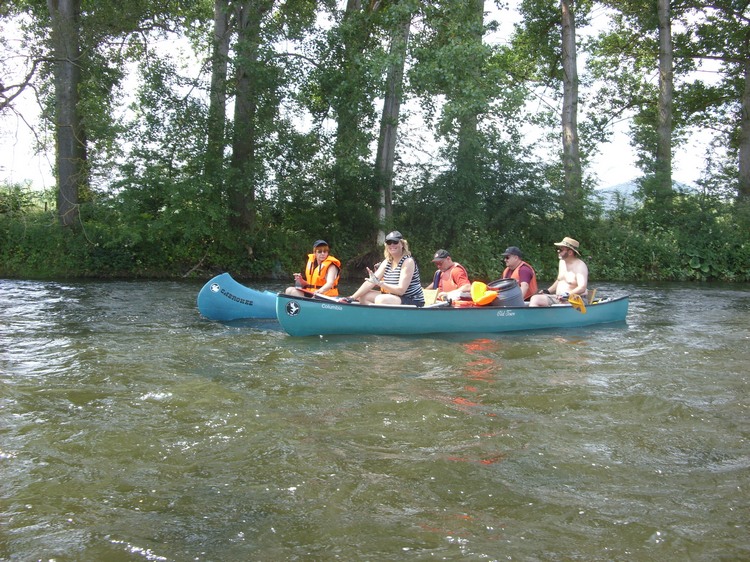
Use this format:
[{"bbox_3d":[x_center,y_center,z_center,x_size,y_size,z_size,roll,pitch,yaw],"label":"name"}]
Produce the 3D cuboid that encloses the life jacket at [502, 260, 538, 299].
[{"bbox_3d":[1.900,-0.010,10.750,0.360,0.520,0.440,0,1,-16],"label":"life jacket"}]

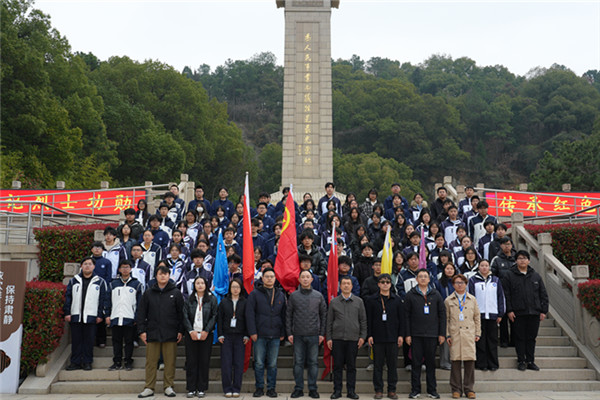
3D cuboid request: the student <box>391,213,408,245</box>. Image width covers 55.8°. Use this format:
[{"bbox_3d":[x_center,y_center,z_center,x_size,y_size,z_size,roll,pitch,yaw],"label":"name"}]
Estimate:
[{"bbox_3d":[1.944,1.089,11.013,0.460,1.636,0.290,-1,-9,4],"label":"student"}]

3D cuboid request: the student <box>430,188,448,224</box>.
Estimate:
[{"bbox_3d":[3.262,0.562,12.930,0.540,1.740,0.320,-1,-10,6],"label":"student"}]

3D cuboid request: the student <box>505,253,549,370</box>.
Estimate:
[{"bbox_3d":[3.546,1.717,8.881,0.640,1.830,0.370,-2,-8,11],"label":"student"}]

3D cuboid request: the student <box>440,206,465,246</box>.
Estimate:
[{"bbox_3d":[3.059,0.987,11.171,0.510,1.760,0.300,-1,-8,5],"label":"student"}]

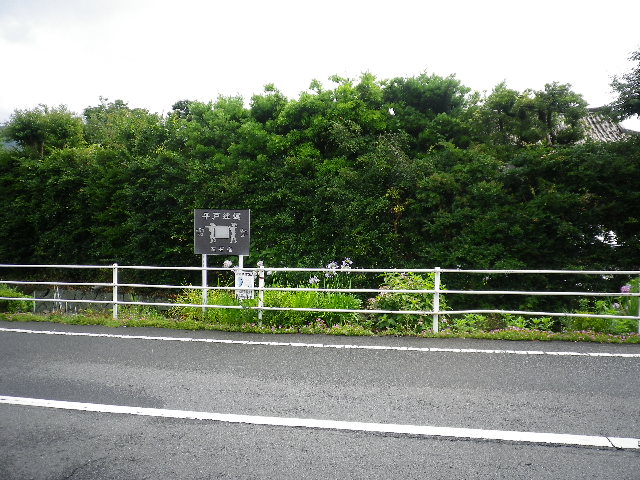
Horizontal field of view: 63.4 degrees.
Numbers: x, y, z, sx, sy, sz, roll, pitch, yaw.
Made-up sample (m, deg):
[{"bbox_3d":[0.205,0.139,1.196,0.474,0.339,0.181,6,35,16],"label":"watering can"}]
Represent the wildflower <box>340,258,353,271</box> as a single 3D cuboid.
[{"bbox_3d":[0.466,0.436,9.100,0.205,0.210,0.190,0,1,0],"label":"wildflower"}]

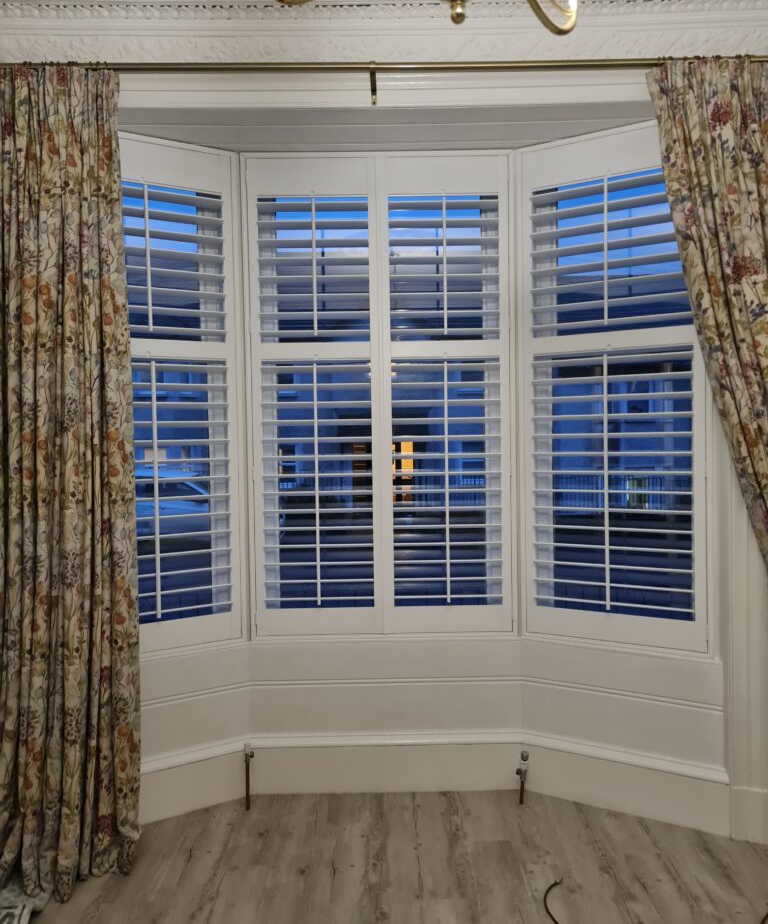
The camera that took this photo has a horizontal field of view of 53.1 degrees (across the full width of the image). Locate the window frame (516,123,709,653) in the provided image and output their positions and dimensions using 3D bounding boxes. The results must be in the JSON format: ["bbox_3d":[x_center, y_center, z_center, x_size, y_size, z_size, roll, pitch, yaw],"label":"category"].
[{"bbox_3d":[0.922,-0.292,3.162,0.768,2.109,0.080,0,2,31],"label":"window frame"}]

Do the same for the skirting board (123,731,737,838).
[{"bbox_3d":[0.032,1.340,3.188,2.610,0.260,0.453,-1,2,-1],"label":"skirting board"}]

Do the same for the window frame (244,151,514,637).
[{"bbox_3d":[-0.011,-0.284,3.353,1.139,2.099,0.070,-1,2,-1],"label":"window frame"}]

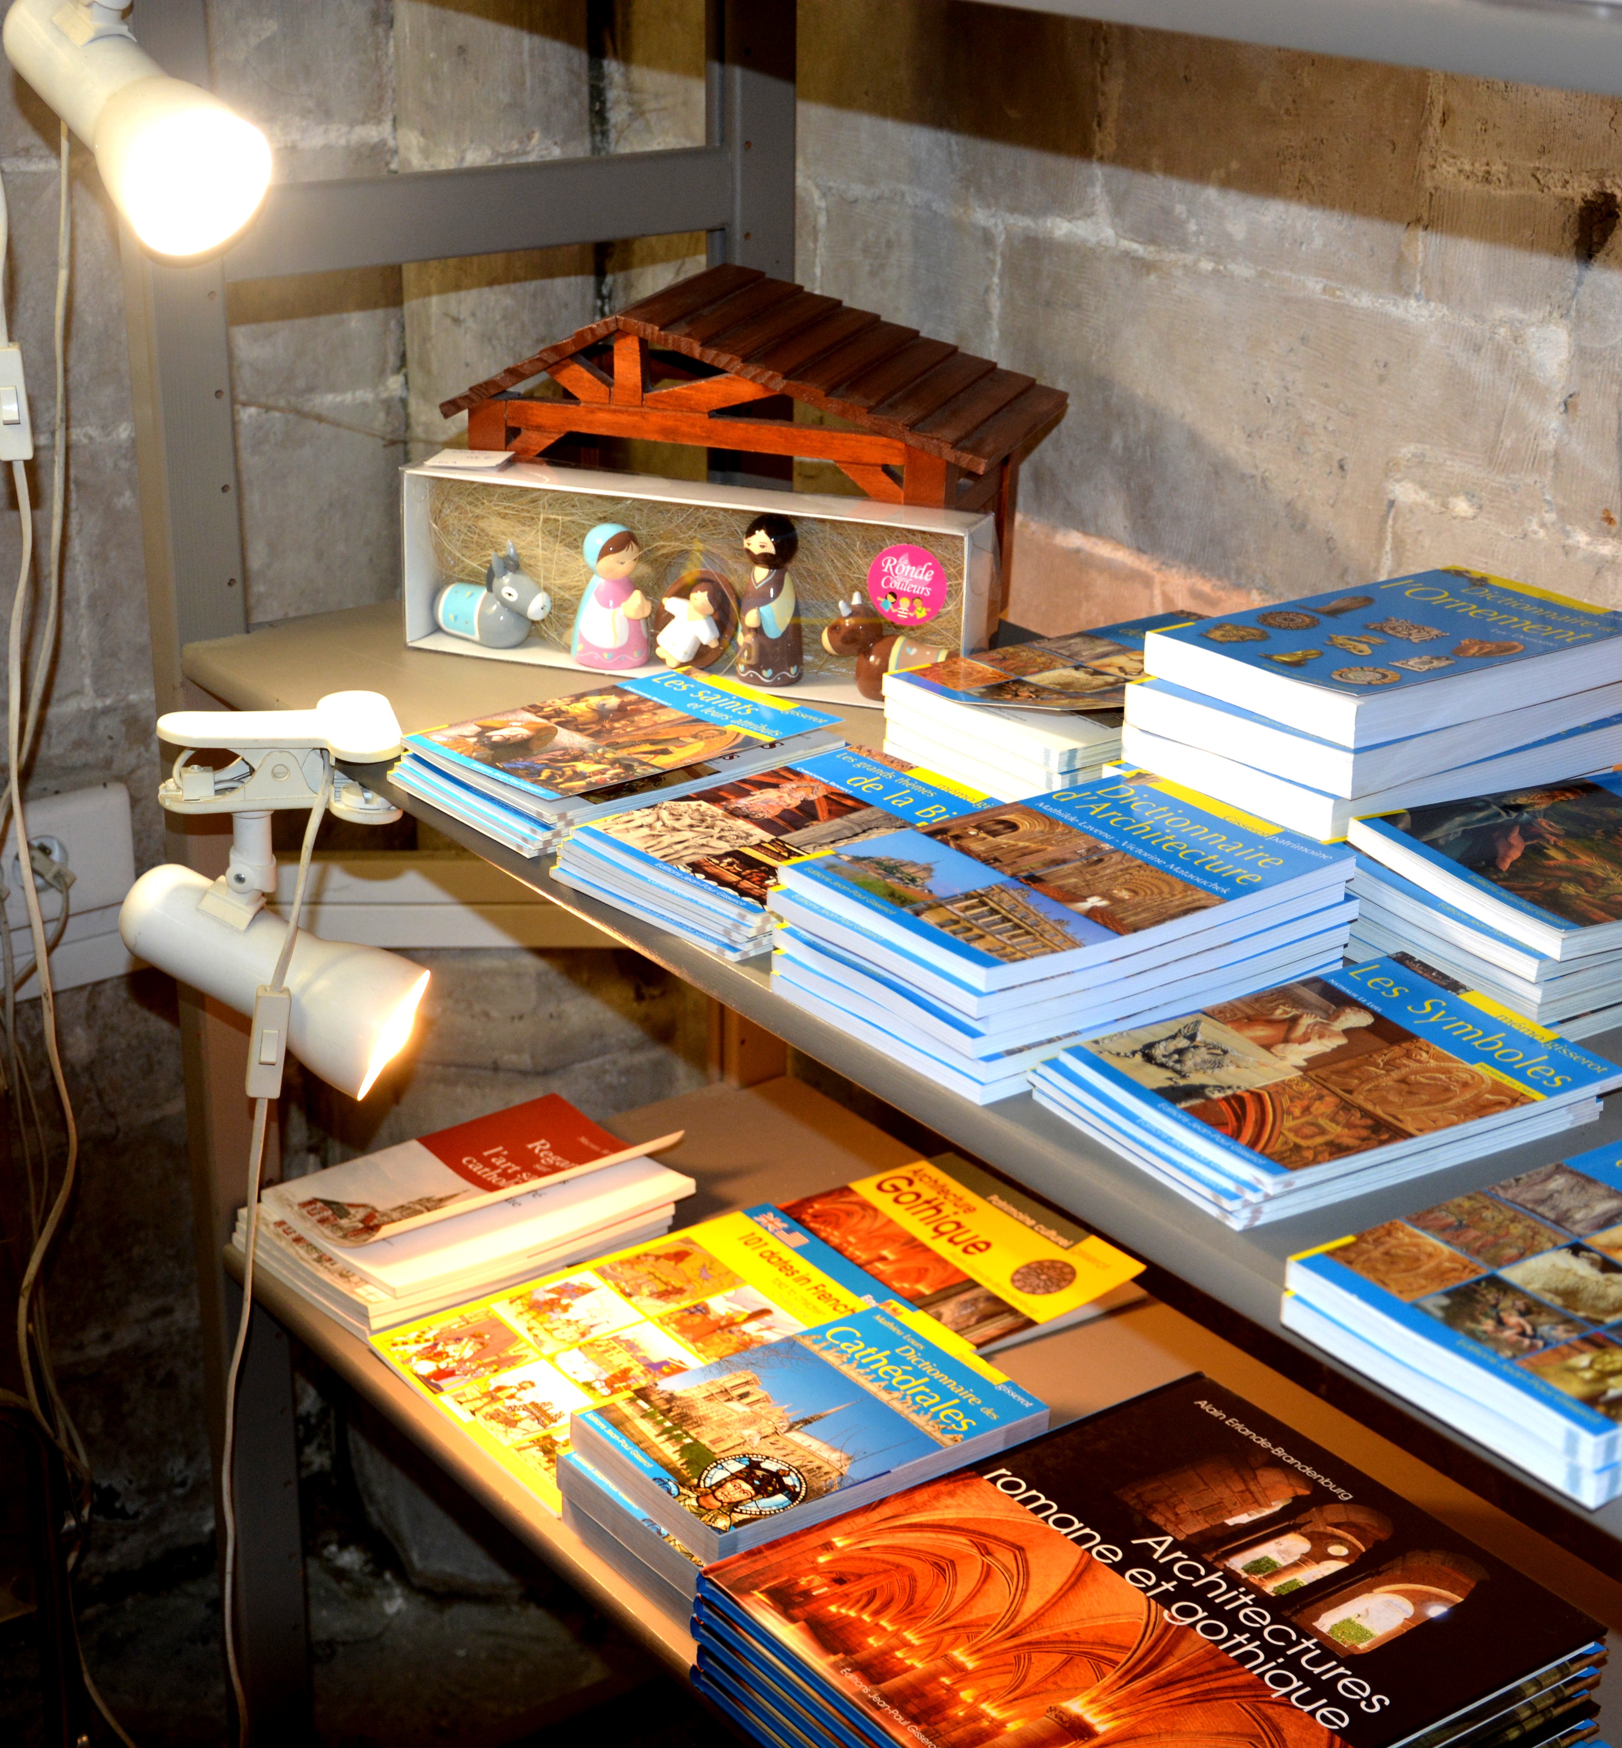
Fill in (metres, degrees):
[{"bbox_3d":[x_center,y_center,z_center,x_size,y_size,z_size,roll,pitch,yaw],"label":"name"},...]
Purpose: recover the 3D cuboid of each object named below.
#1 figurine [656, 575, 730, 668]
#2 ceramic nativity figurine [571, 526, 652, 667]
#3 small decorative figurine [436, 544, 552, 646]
[{"bbox_3d":[-0.062,-0.132,1.618,0.039,0.045,0.030,7,23,15],"label":"figurine"},{"bbox_3d":[-0.107,-0.149,1.627,0.041,0.071,0.038,19,28,38],"label":"ceramic nativity figurine"},{"bbox_3d":[-0.172,-0.151,1.652,0.056,0.053,0.033,14,25,30],"label":"small decorative figurine"}]

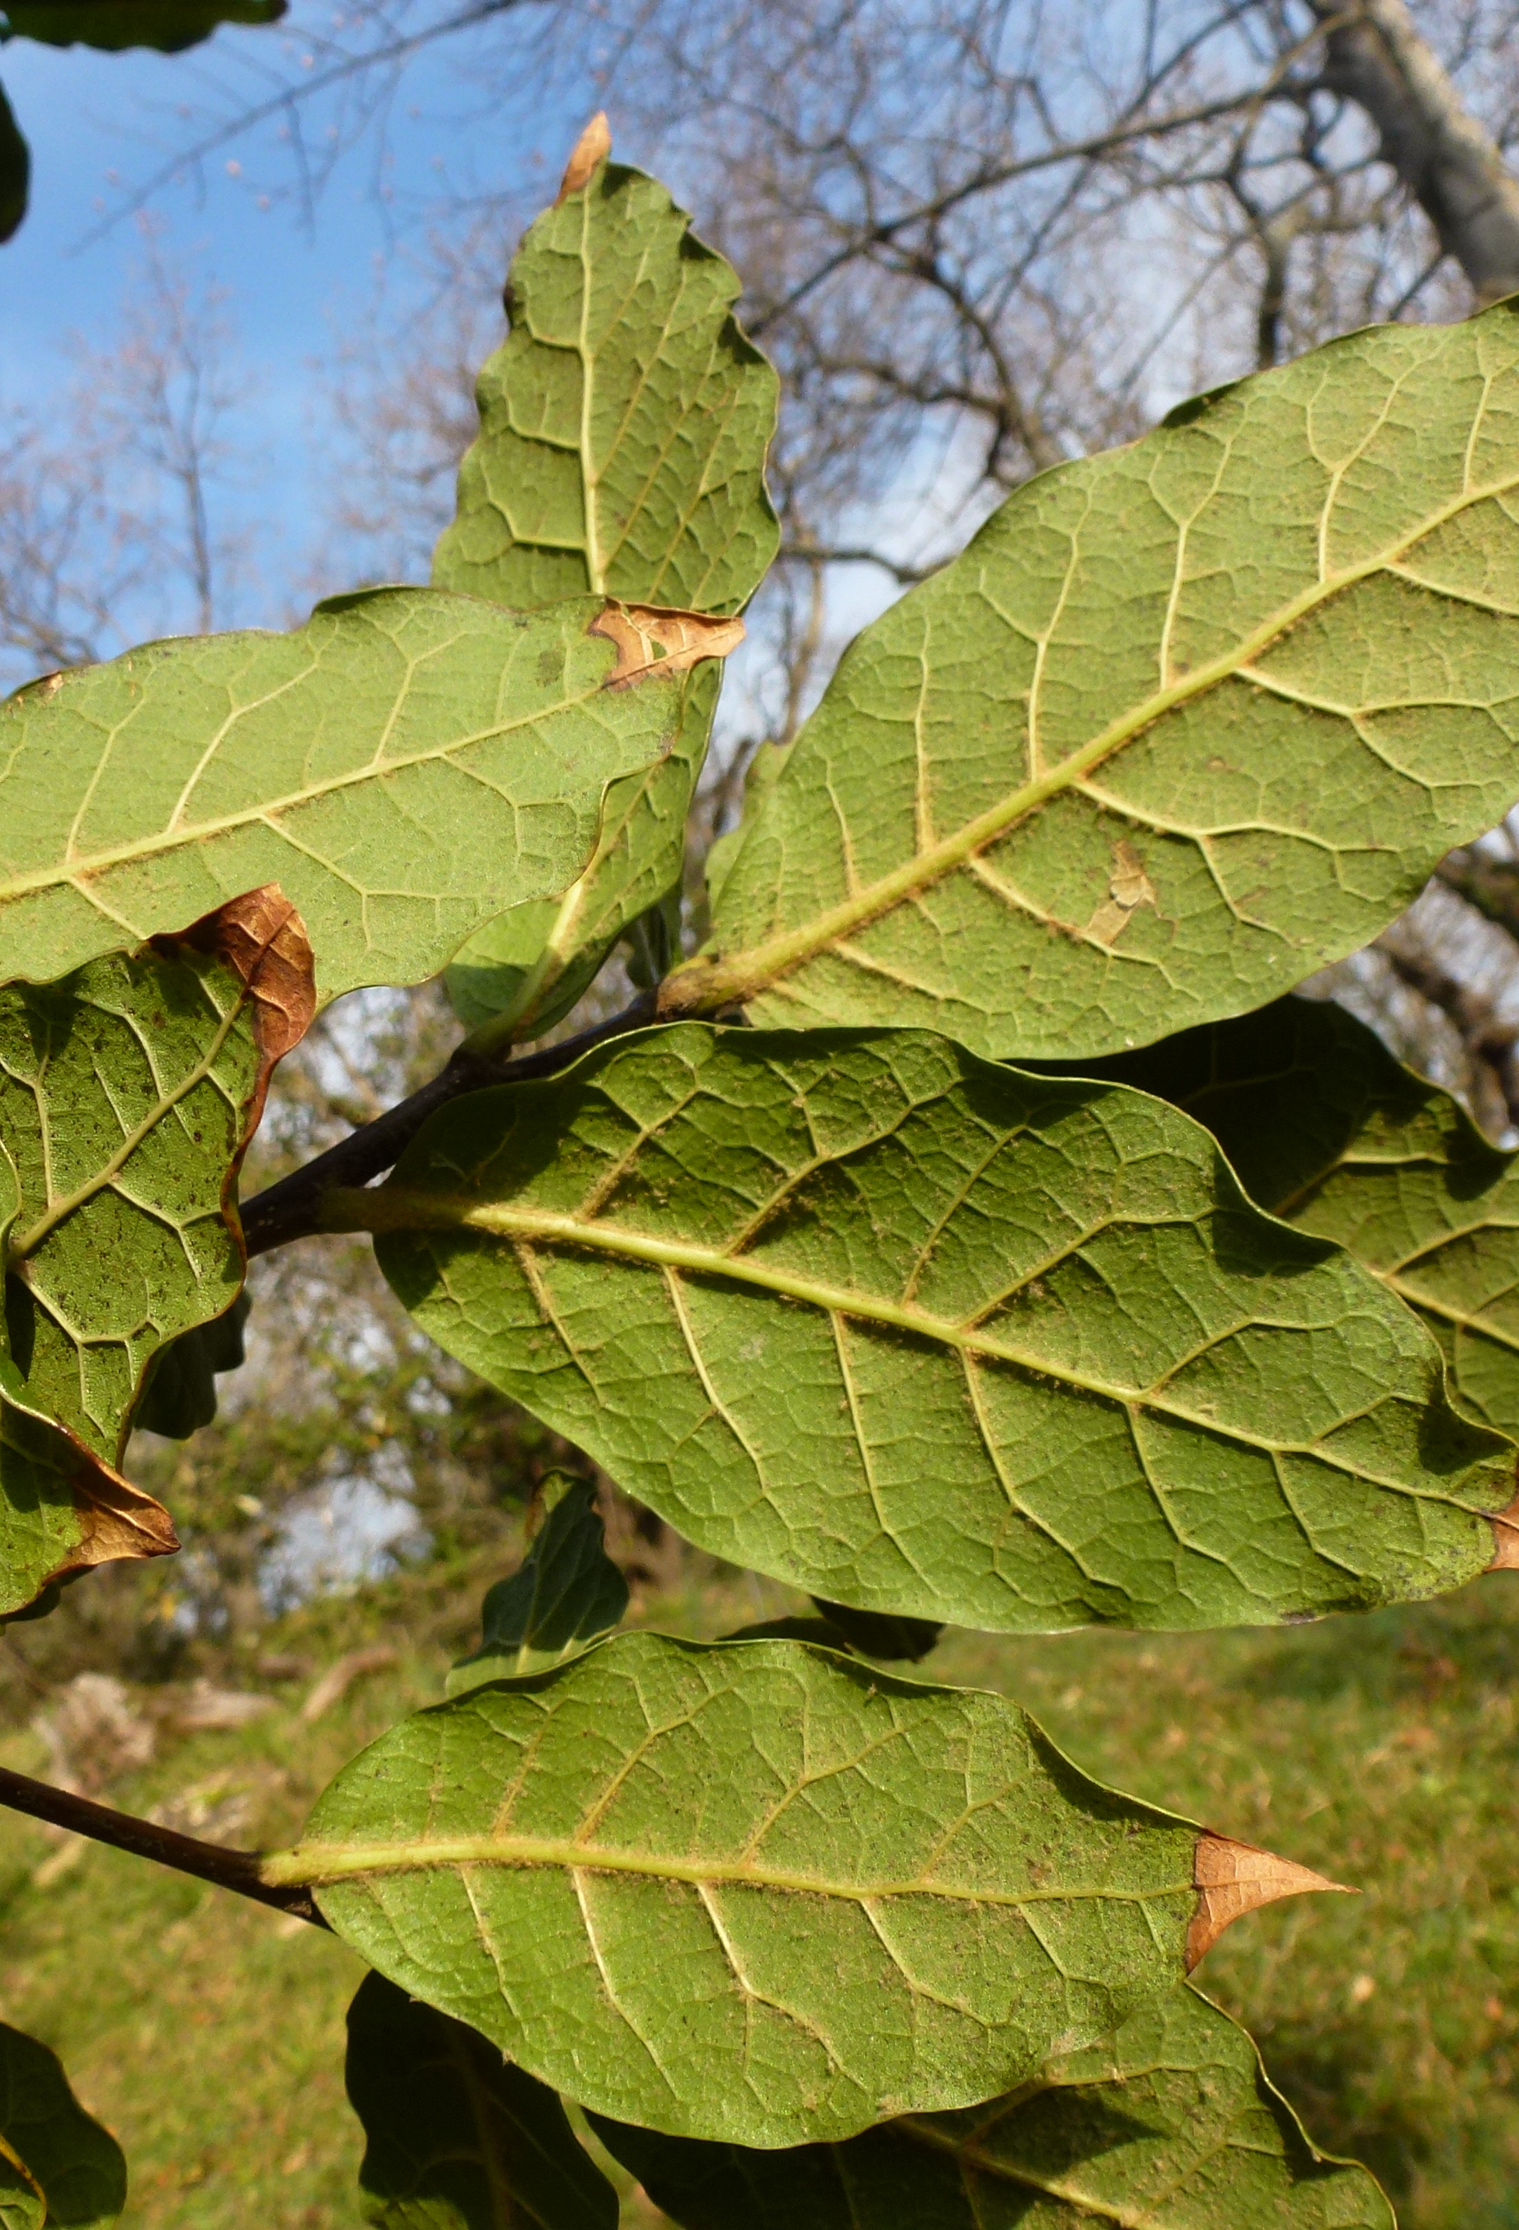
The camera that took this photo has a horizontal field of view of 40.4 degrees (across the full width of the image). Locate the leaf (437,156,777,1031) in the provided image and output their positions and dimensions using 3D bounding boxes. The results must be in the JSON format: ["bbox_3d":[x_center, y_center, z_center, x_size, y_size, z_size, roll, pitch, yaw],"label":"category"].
[{"bbox_3d":[-0.027,-0.092,0.355,0.072,0.185,0.035,-5,-22,28],"label":"leaf"}]

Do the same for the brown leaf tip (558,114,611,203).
[{"bbox_3d":[-0.032,-0.178,0.383,0.007,0.018,0.005,20,-17,-13],"label":"brown leaf tip"}]

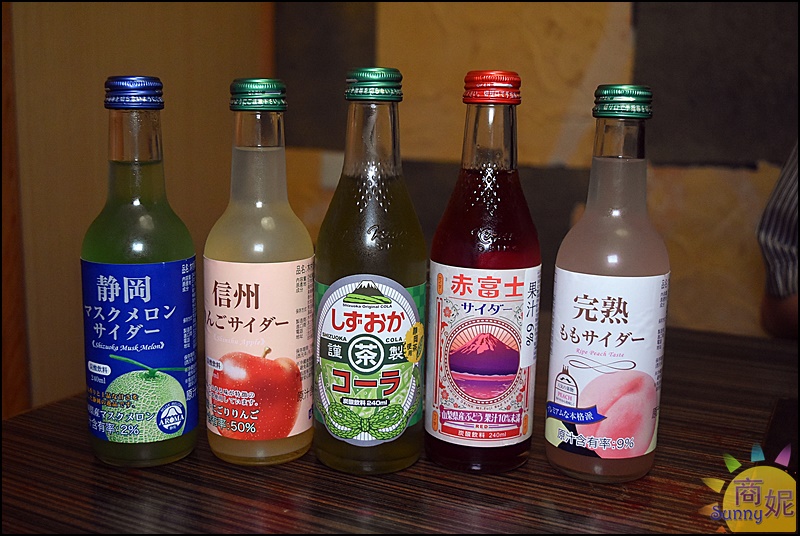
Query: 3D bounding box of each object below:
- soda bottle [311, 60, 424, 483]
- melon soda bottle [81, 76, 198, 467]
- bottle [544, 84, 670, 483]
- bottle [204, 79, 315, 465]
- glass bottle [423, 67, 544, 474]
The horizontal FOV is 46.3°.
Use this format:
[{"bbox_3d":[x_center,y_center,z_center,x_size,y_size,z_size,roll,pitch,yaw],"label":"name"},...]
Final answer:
[{"bbox_3d":[-0.015,0.001,0.475,0.057,0.201,0.057,2,11,2],"label":"soda bottle"},{"bbox_3d":[-0.133,0.001,0.478,0.057,0.195,0.057,0,11,-6],"label":"melon soda bottle"},{"bbox_3d":[0.106,0.008,0.470,0.057,0.195,0.057,5,12,17],"label":"bottle"},{"bbox_3d":[-0.072,0.002,0.483,0.057,0.195,0.057,1,11,0],"label":"bottle"},{"bbox_3d":[0.043,0.002,0.479,0.057,0.201,0.057,2,11,3],"label":"glass bottle"}]

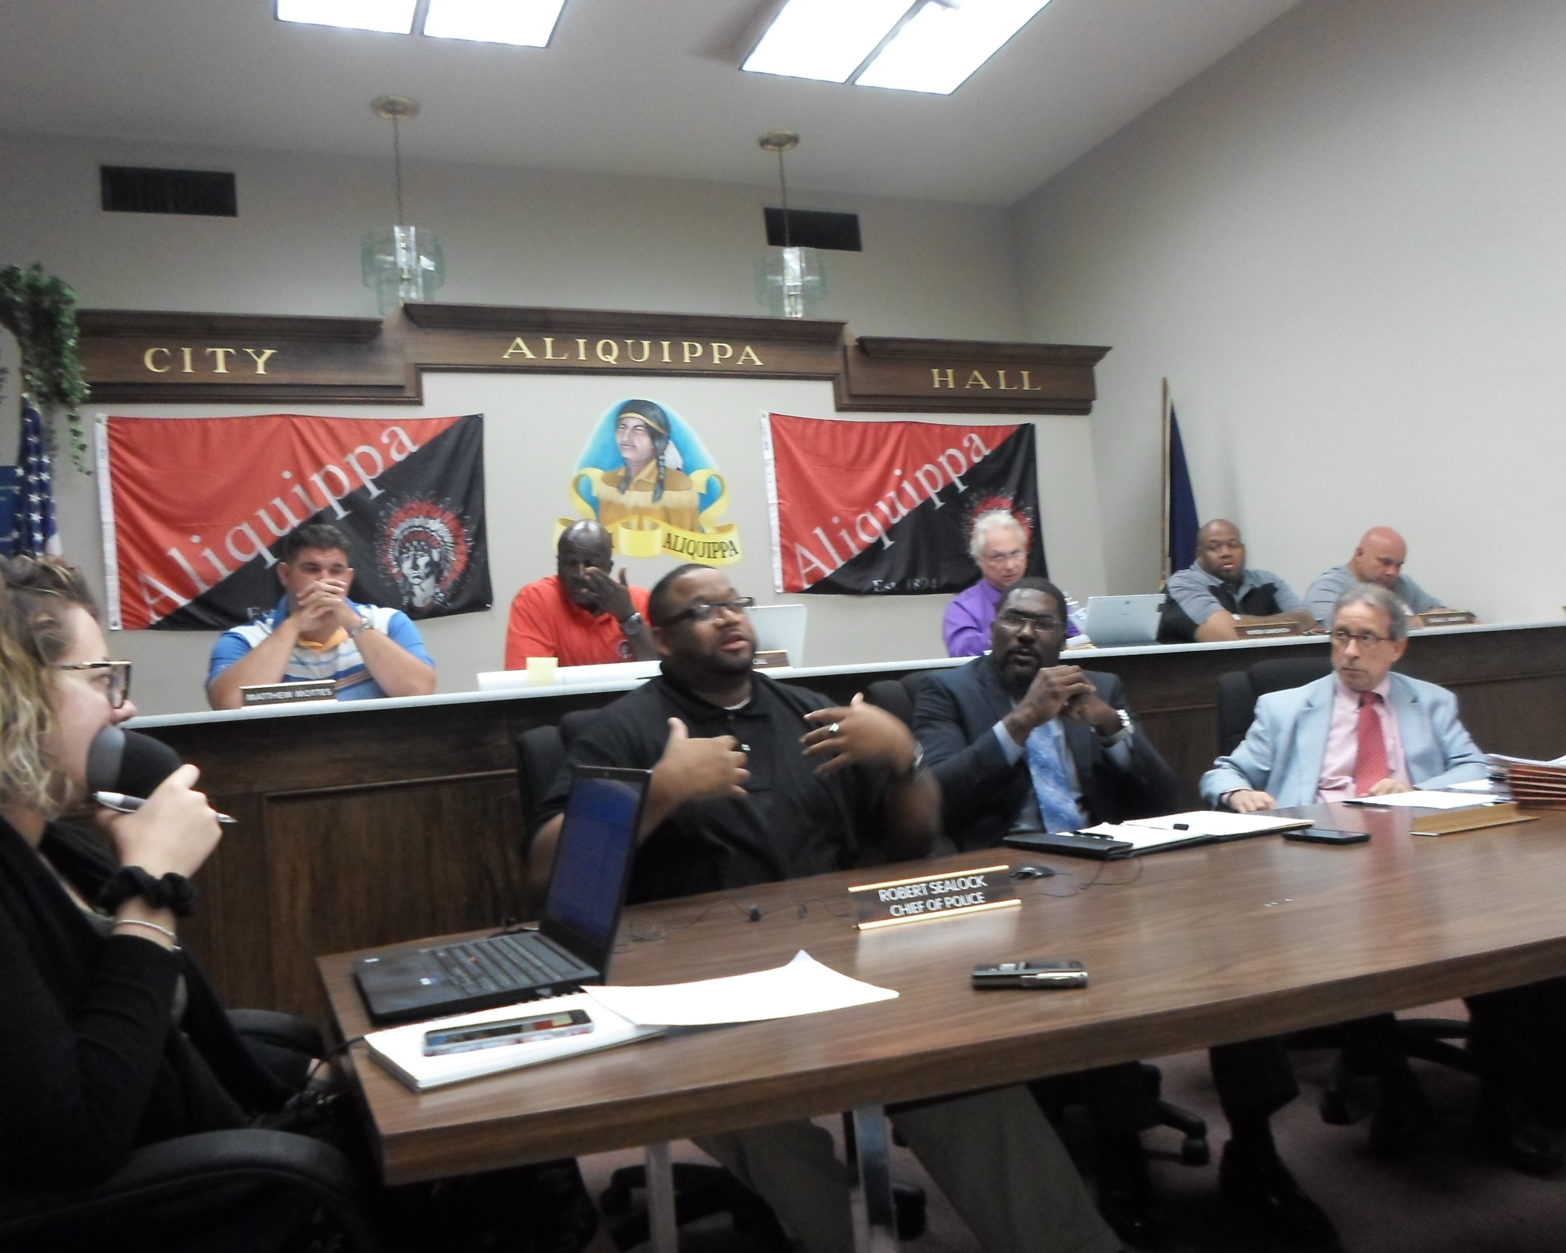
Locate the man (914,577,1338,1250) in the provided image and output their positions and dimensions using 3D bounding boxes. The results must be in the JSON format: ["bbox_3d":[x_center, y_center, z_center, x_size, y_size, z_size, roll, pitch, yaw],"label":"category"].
[{"bbox_3d":[0.639,0.517,2.493,0.580,1.280,0.760,-3,-5,-20],"label":"man"}]

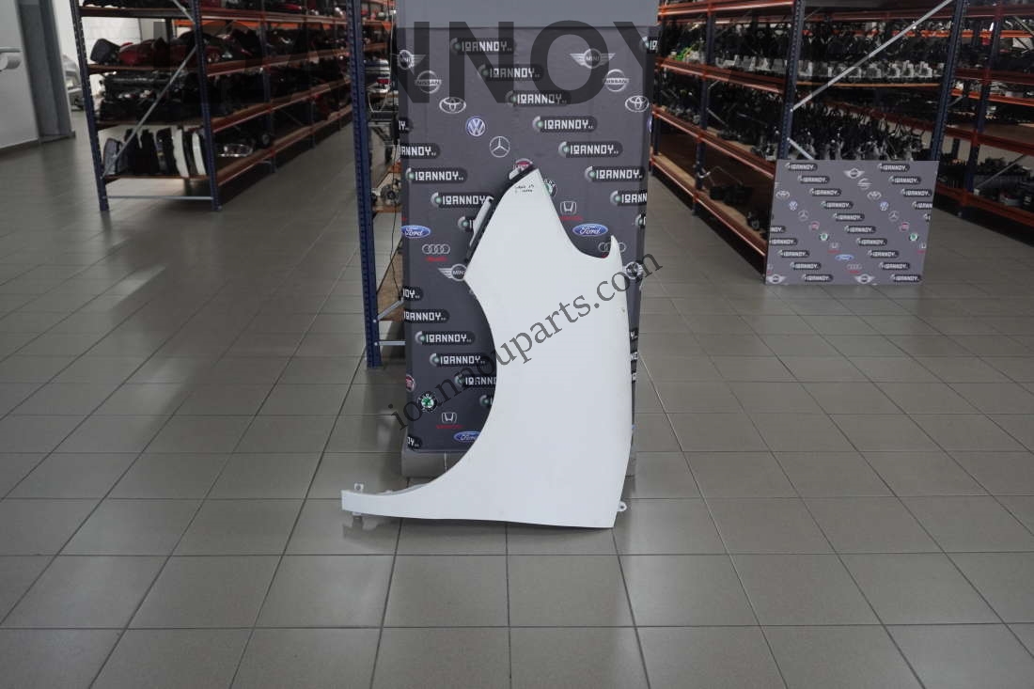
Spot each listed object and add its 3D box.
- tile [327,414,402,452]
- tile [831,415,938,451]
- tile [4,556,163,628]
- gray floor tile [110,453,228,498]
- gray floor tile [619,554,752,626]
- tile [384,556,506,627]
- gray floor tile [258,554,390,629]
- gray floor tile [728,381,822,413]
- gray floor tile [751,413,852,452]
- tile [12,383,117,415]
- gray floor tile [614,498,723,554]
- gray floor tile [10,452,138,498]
[{"bbox_3d":[-0.500,0.316,3.035,0.300,0.010,0.300,0,20,-2],"label":"tile"},{"bbox_3d":[1.312,0.319,3.088,0.300,0.010,0.300,0,20,-2],"label":"tile"},{"bbox_3d":[-1.078,0.626,2.168,0.300,0.010,0.300,0,20,-2],"label":"tile"},{"bbox_3d":[-1.087,0.416,2.722,0.298,0.010,0.298,0,20,-2],"label":"gray floor tile"},{"bbox_3d":[0.428,0.625,2.200,0.298,0.010,0.298,0,20,-2],"label":"gray floor tile"},{"bbox_3d":[-0.173,0.627,2.194,0.300,0.010,0.300,0,20,-2],"label":"tile"},{"bbox_3d":[-0.474,0.627,2.185,0.300,0.010,0.300,0,20,-2],"label":"gray floor tile"},{"bbox_3d":[1.000,0.212,3.354,0.300,0.010,0.300,0,20,-2],"label":"gray floor tile"},{"bbox_3d":[1.005,0.317,3.061,0.298,0.010,0.298,0,20,-2],"label":"gray floor tile"},{"bbox_3d":[-1.701,0.209,3.269,0.298,0.010,0.298,0,20,-2],"label":"tile"},{"bbox_3d":[0.427,0.529,2.514,0.301,0.010,0.301,0,20,-2],"label":"gray floor tile"},{"bbox_3d":[-1.404,0.421,2.750,0.301,0.010,0.301,0,20,-2],"label":"gray floor tile"}]

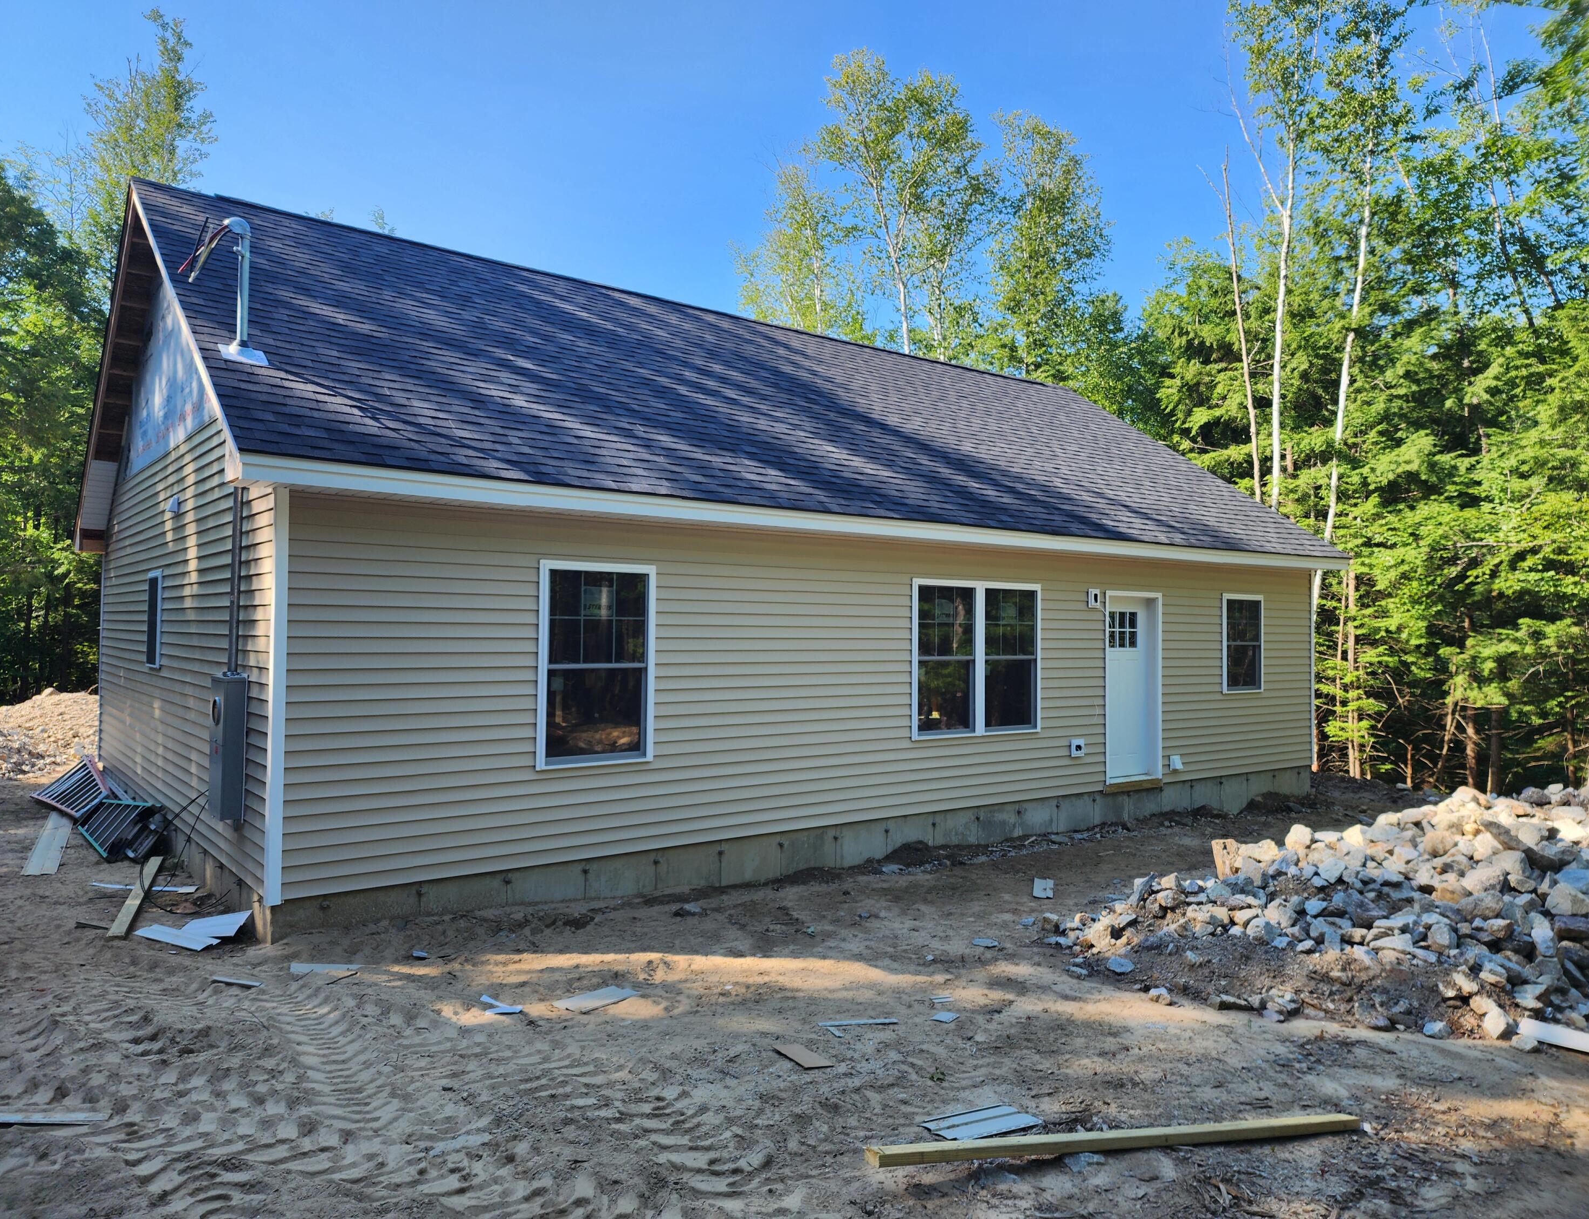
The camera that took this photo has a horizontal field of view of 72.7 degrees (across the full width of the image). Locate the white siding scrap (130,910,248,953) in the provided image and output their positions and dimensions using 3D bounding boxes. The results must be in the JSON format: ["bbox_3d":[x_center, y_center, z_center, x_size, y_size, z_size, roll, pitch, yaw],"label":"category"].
[{"bbox_3d":[-3.850,2.040,6.980,0.760,0.120,0.460,0,-1,24],"label":"white siding scrap"}]

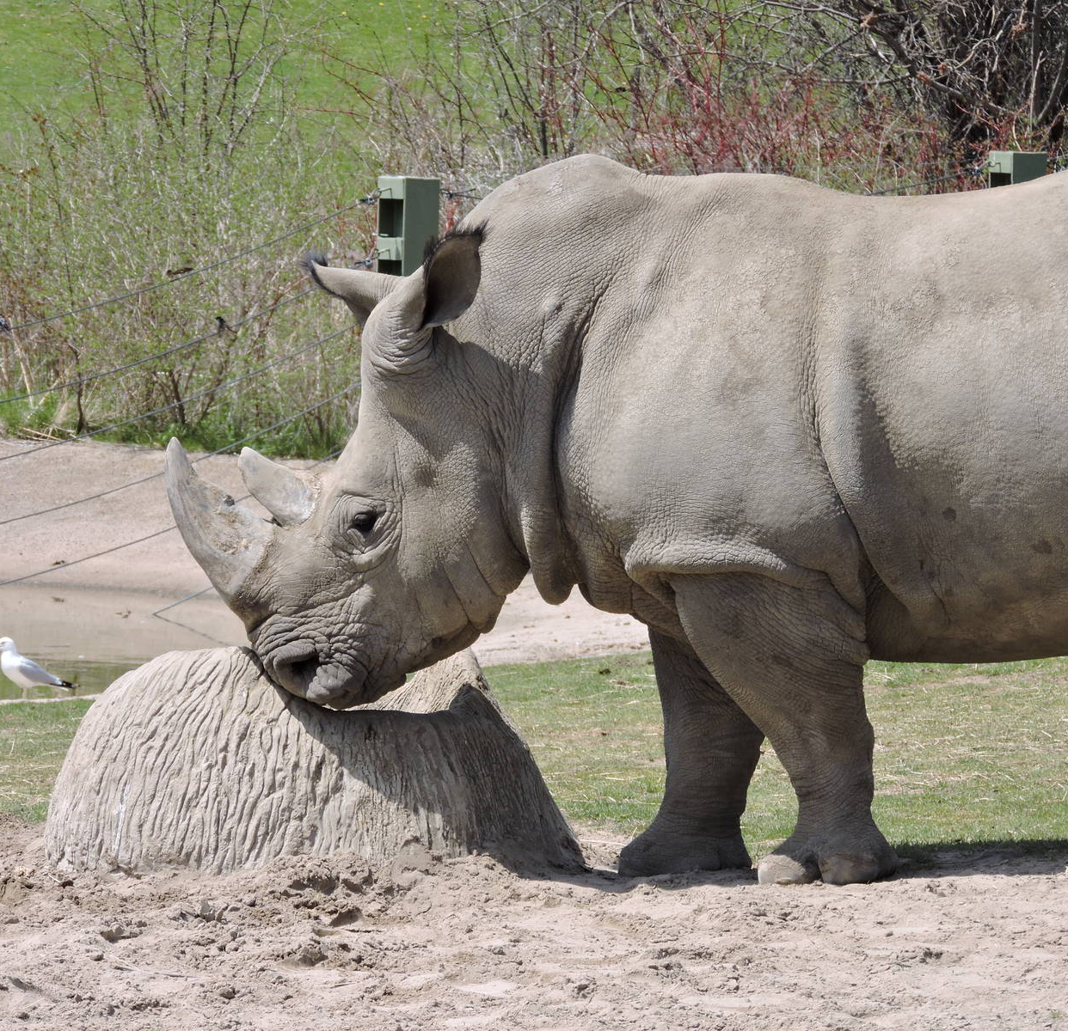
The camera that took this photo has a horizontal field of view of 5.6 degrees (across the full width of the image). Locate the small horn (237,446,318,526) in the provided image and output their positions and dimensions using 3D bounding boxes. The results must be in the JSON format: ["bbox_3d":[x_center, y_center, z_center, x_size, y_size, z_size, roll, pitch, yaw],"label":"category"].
[{"bbox_3d":[-0.578,-0.074,24.850,0.146,0.212,0.130,-36,8,-6],"label":"small horn"}]

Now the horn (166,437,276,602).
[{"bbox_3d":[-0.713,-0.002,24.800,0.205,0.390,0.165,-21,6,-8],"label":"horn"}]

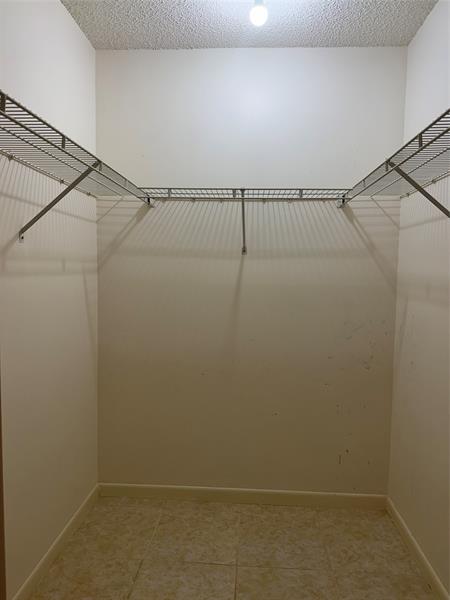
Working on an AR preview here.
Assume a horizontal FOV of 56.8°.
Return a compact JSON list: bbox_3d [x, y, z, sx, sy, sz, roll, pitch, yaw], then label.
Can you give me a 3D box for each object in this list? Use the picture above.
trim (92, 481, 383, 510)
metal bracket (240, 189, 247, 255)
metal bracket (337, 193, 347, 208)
[{"bbox_3d":[0.082,1.093,2.320,1.621,0.080,0.014,1,4,4],"label":"trim"},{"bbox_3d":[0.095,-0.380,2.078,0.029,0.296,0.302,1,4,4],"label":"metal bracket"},{"bbox_3d":[0.611,-0.515,2.162,0.044,0.070,0.050,1,4,4],"label":"metal bracket"}]

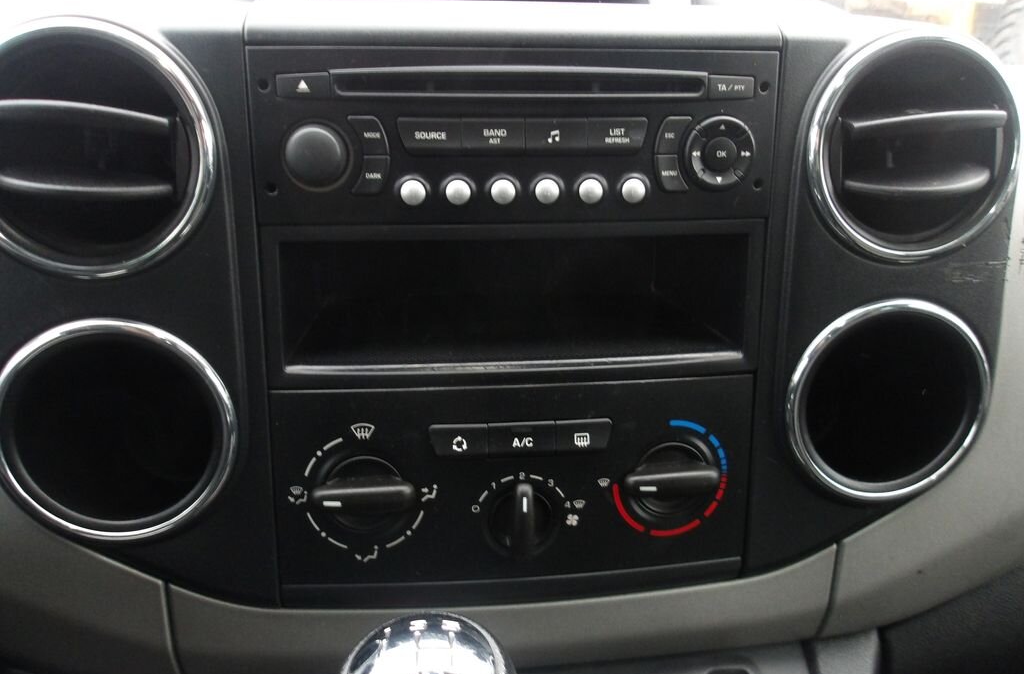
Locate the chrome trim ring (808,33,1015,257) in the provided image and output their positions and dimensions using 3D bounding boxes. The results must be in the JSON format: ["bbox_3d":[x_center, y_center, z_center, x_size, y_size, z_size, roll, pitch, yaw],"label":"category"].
[{"bbox_3d":[0.147,-0.074,0.314,0.084,0.084,0.041,-1,14,-6],"label":"chrome trim ring"}]

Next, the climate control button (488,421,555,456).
[{"bbox_3d":[0.004,0.039,0.310,0.026,0.013,0.008,-1,14,-6],"label":"climate control button"}]

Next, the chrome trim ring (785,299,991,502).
[{"bbox_3d":[0.147,0.019,0.351,0.084,0.084,0.071,-1,14,-6],"label":"chrome trim ring"}]

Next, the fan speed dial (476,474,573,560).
[{"bbox_3d":[0.004,0.074,0.311,0.031,0.032,0.018,-1,14,-6],"label":"fan speed dial"}]

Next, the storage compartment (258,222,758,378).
[{"bbox_3d":[-0.004,-0.027,0.360,0.185,0.059,0.131,-1,14,-6],"label":"storage compartment"}]

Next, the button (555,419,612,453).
[{"bbox_3d":[0.028,0.038,0.313,0.022,0.013,0.008,-1,14,-6],"label":"button"}]

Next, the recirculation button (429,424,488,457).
[{"bbox_3d":[-0.021,0.039,0.307,0.023,0.013,0.008,-1,14,-6],"label":"recirculation button"}]

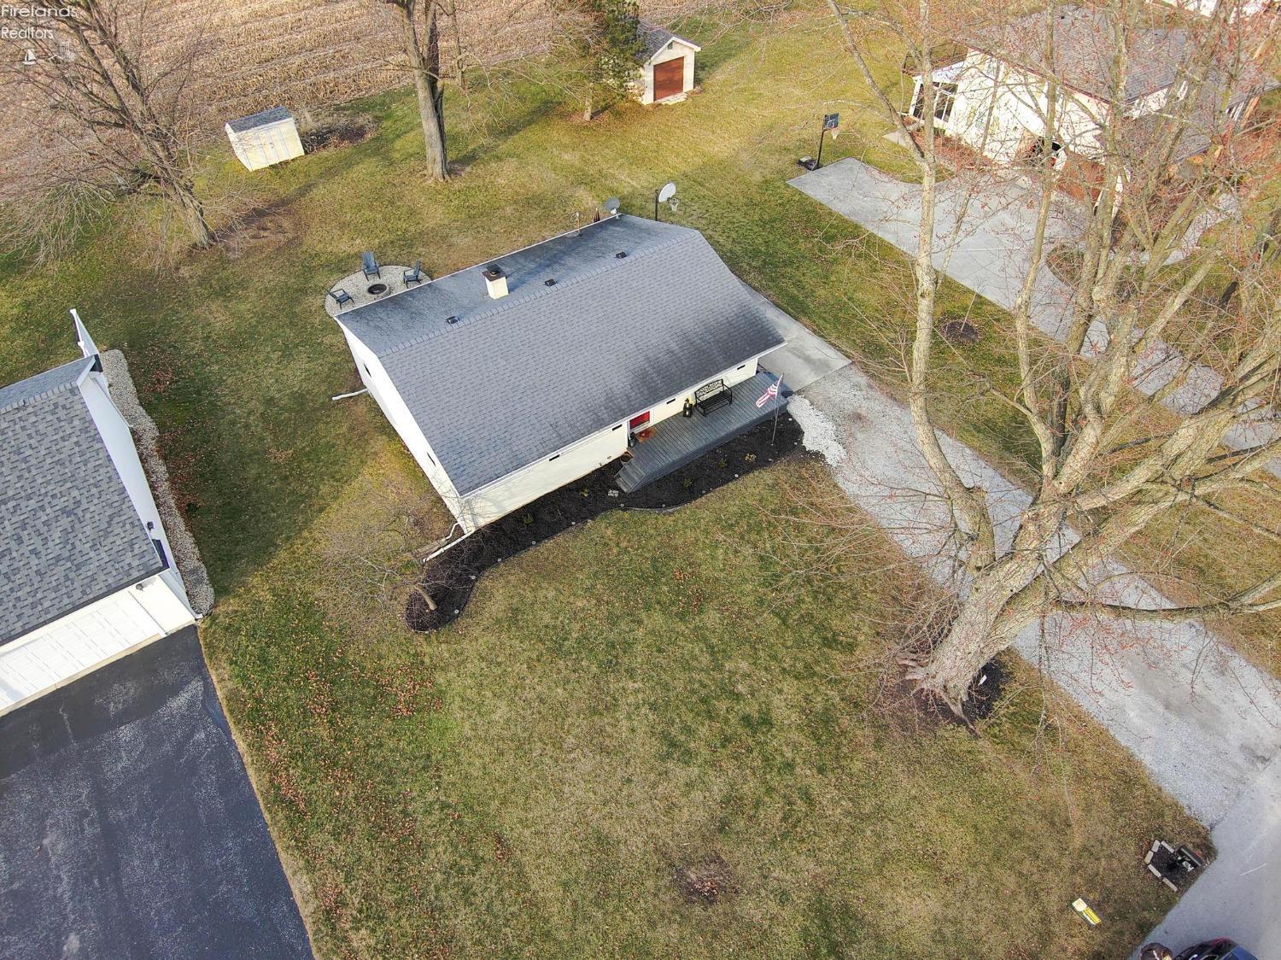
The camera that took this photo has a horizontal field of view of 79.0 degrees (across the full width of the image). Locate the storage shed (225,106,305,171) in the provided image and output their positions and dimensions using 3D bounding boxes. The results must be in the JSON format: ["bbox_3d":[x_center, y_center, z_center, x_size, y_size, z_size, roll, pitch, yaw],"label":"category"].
[{"bbox_3d":[-19.986,-18.250,41.126,3.020,2.250,2.250,-31,55,-24],"label":"storage shed"}]

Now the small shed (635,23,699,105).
[{"bbox_3d":[0.558,-25.266,46.334,4.150,3.350,4.600,-29,54,-23],"label":"small shed"}]

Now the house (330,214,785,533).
[{"bbox_3d":[-2.981,-5.098,27.762,12.400,4.500,10.340,-27,54,-22],"label":"house"}]

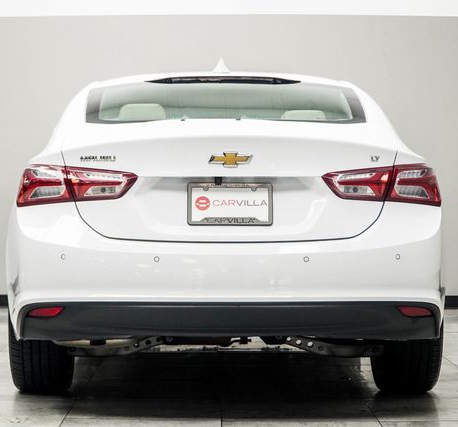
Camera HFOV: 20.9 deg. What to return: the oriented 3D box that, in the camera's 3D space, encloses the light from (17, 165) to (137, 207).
[{"bbox_3d":[-0.579,-0.110,4.704,0.490,0.165,0.360,0,1,-1],"label":"light"}]

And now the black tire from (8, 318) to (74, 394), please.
[{"bbox_3d":[-0.813,0.468,5.538,0.238,0.675,0.676,0,1,-1],"label":"black tire"}]

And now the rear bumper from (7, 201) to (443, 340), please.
[{"bbox_3d":[-0.001,0.234,4.798,1.820,0.555,0.710,0,1,-1],"label":"rear bumper"}]

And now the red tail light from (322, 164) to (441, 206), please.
[{"bbox_3d":[0.581,-0.110,4.731,0.490,0.165,0.360,0,1,-1],"label":"red tail light"}]

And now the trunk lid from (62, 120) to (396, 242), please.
[{"bbox_3d":[0.001,-0.122,4.718,1.270,0.450,0.500,0,1,-1],"label":"trunk lid"}]

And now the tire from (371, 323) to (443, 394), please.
[{"bbox_3d":[0.777,0.468,5.574,0.238,0.675,0.676,0,1,-1],"label":"tire"}]

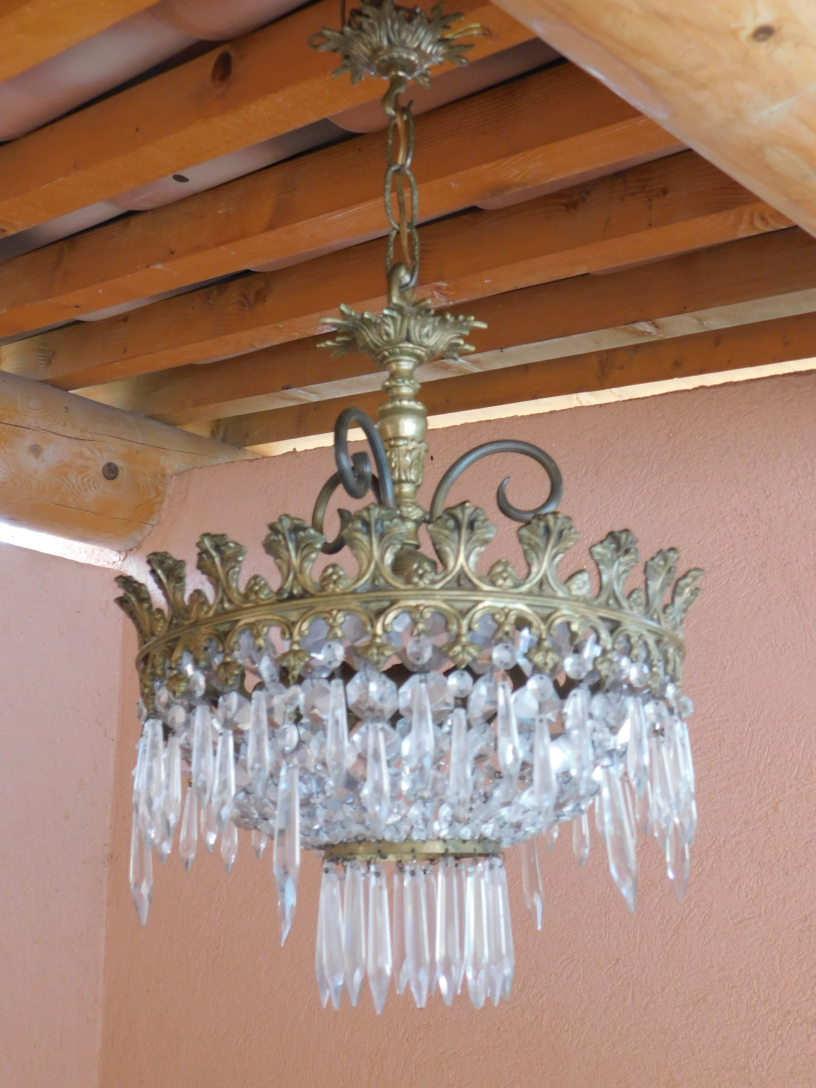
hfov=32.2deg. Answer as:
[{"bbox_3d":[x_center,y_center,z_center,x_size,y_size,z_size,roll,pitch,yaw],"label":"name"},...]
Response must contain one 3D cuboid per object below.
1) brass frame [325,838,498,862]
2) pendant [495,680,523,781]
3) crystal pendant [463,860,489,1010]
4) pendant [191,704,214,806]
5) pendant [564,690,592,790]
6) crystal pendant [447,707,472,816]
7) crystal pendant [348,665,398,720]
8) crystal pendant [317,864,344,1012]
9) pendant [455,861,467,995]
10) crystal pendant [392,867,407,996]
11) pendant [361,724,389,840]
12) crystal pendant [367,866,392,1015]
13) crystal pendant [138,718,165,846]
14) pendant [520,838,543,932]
[{"bbox_3d":[0.004,0.215,0.993,0.123,0.011,0.123,-1,-17,0],"label":"brass frame"},{"bbox_3d":[0.059,0.110,0.841,0.013,0.061,0.011,4,-18,-17],"label":"pendant"},{"bbox_3d":[0.043,0.244,0.885,0.015,0.089,0.013,14,-24,-37],"label":"crystal pendant"},{"bbox_3d":[-0.120,0.124,0.832,0.015,0.060,0.011,-18,-25,39],"label":"pendant"},{"bbox_3d":[0.100,0.115,0.832,0.015,0.062,0.012,9,-20,-29],"label":"pendant"},{"bbox_3d":[0.029,0.124,0.804,0.014,0.063,0.011,1,-18,-7],"label":"crystal pendant"},{"bbox_3d":[-0.021,0.088,0.842,0.031,0.033,0.014,-3,-8,8],"label":"crystal pendant"},{"bbox_3d":[-0.052,0.264,0.954,0.015,0.096,0.017,6,-19,-21],"label":"crystal pendant"},{"bbox_3d":[0.037,0.279,1.028,0.015,0.094,0.013,-11,-20,29],"label":"pendant"},{"bbox_3d":[-0.005,0.278,1.019,0.014,0.091,0.012,2,-18,-10],"label":"crystal pendant"},{"bbox_3d":[-0.017,0.129,0.780,0.016,0.064,0.011,-3,-19,6],"label":"pendant"},{"bbox_3d":[-0.018,0.244,0.875,0.015,0.090,0.013,-9,-21,22],"label":"crystal pendant"},{"bbox_3d":[-0.162,0.150,0.892,0.012,0.076,0.015,9,-20,-30],"label":"crystal pendant"},{"bbox_3d":[0.099,0.253,1.136,0.017,0.110,0.015,-12,-20,31],"label":"pendant"}]

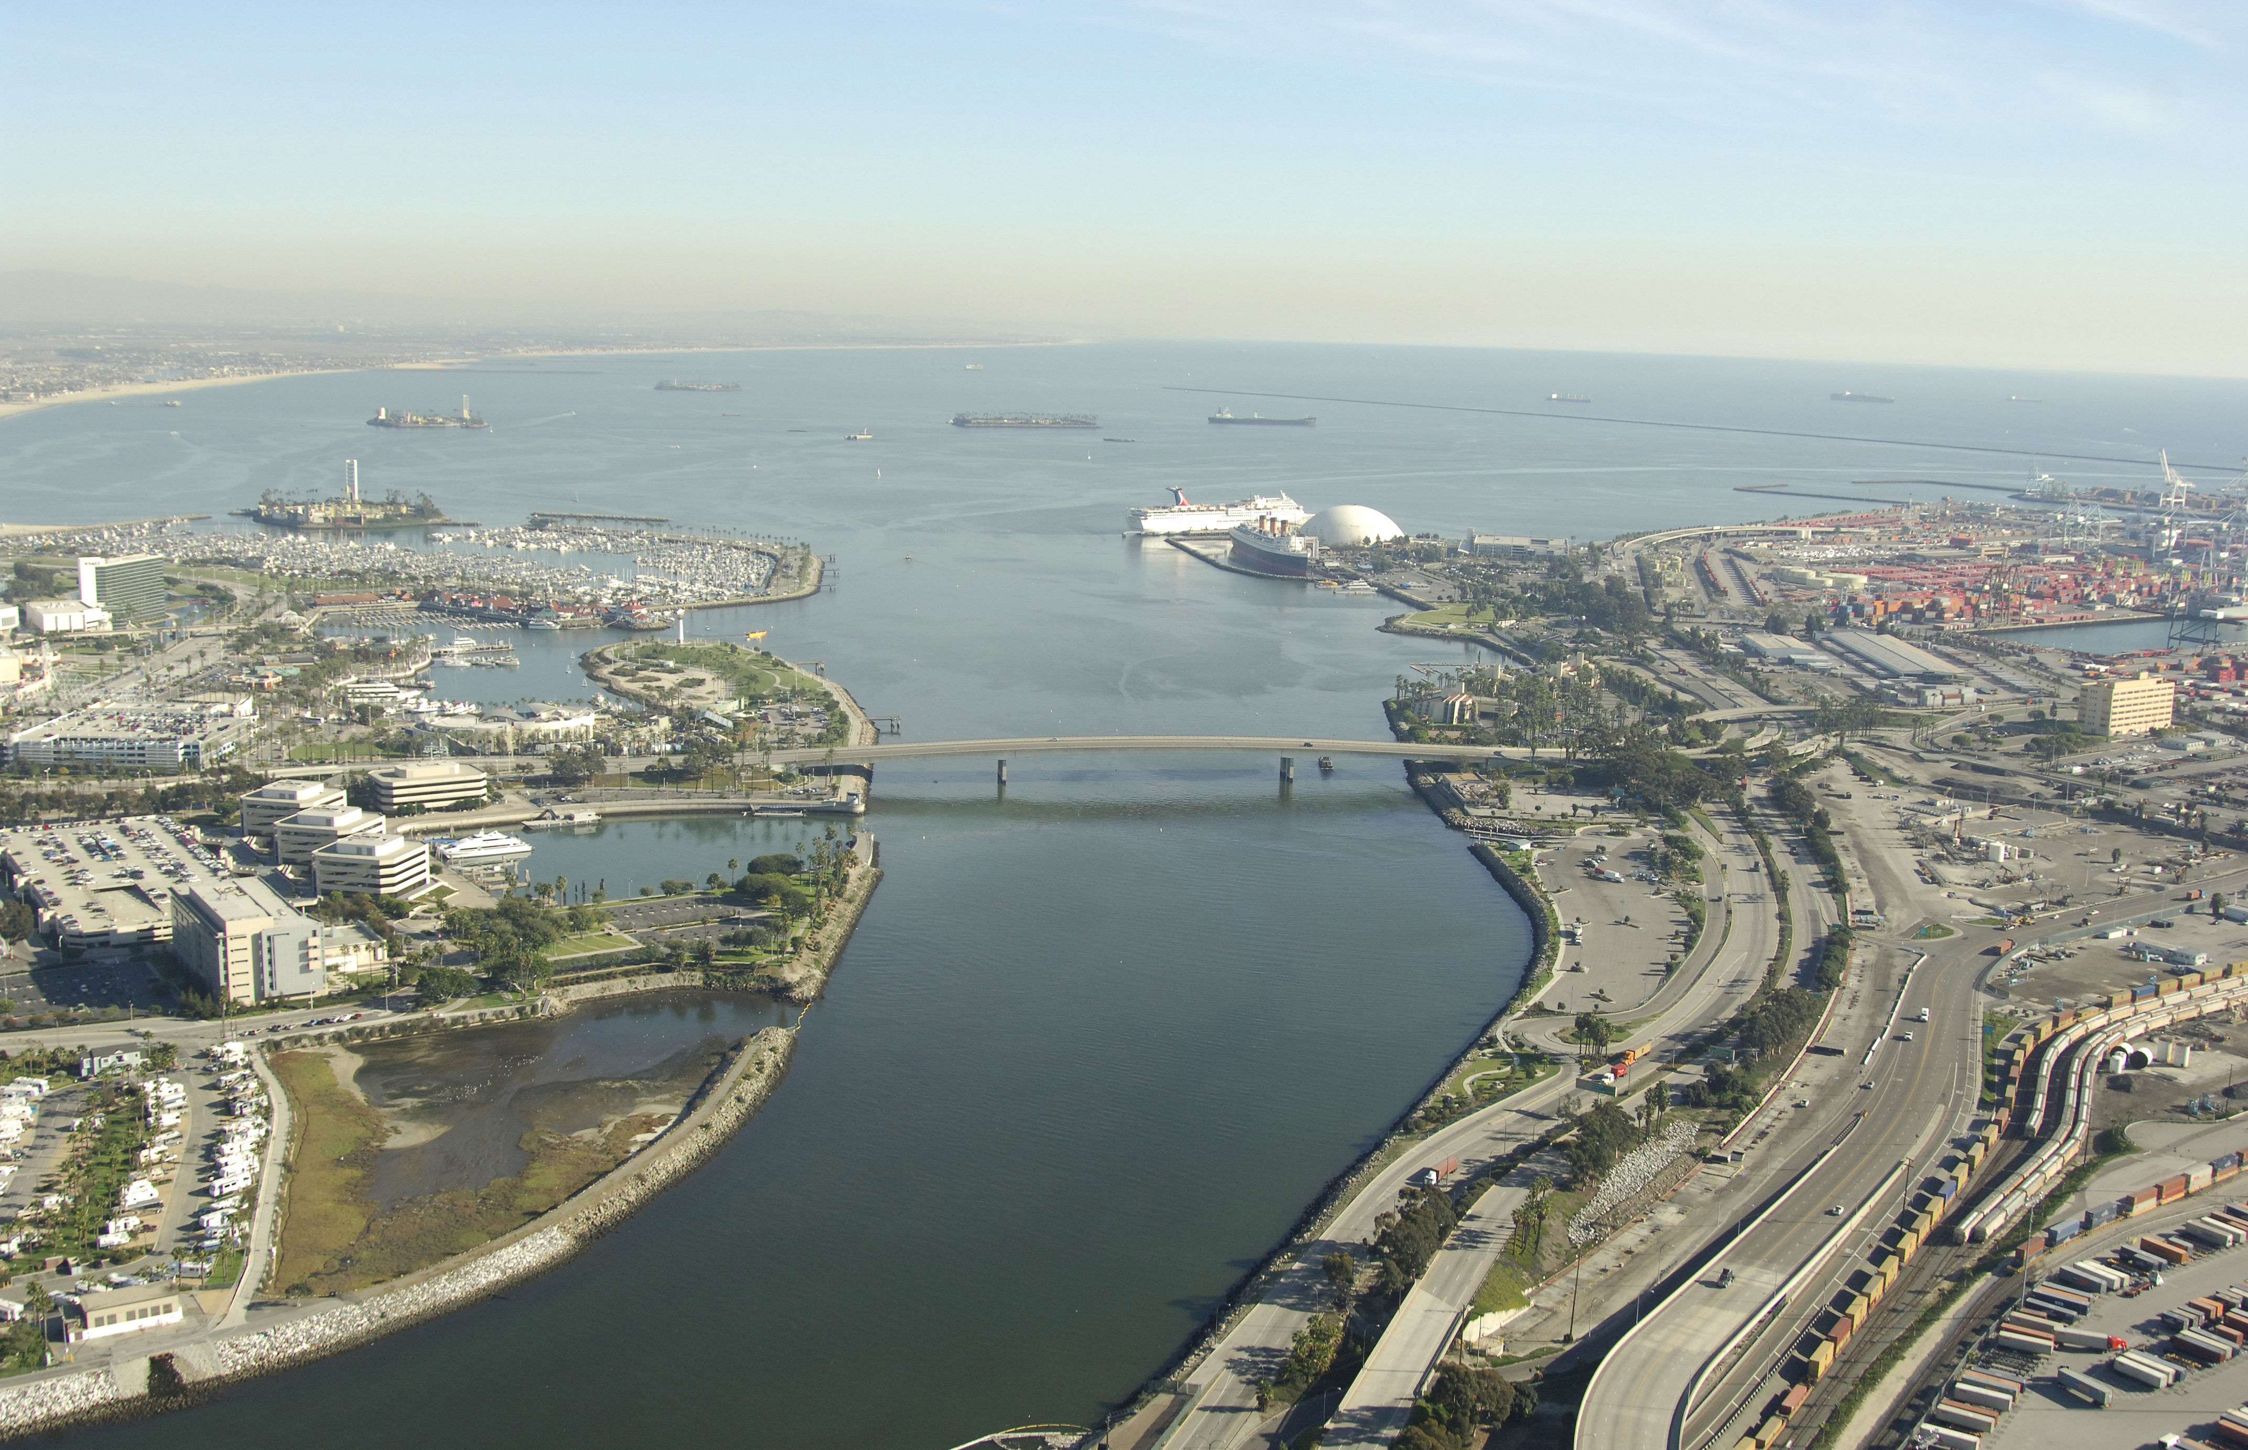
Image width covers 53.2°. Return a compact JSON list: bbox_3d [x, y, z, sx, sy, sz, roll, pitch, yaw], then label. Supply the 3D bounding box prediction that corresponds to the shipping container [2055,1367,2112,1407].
[{"bbox_3d":[229.619,158.321,536.531,2.500,2.800,12.600,-4,12,-28],"label":"shipping container"}]

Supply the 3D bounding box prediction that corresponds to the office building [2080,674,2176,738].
[{"bbox_3d":[669.220,-14.320,1496.550,75.000,35.000,22.000,-5,13,-36],"label":"office building"}]

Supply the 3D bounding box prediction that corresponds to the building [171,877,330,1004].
[{"bbox_3d":[-318.317,77.233,815.760,35.000,29.000,77.000,-5,12,-34],"label":"building"}]

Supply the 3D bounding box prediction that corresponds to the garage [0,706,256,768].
[{"bbox_3d":[-520.629,8.628,1186.846,98.000,15.500,85.000,2,10,0],"label":"garage"}]

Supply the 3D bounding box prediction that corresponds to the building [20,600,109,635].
[{"bbox_3d":[-751.770,-76.360,1595.180,38.500,15.000,61.000,-5,12,-34],"label":"building"}]

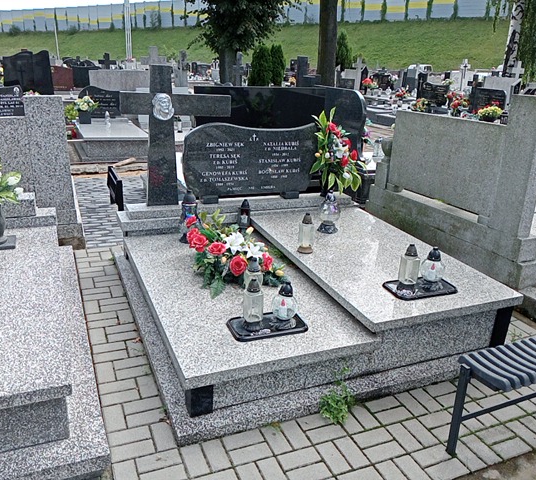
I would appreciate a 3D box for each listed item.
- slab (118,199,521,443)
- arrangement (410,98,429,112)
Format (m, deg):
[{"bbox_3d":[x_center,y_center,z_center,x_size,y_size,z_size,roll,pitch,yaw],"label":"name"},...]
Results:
[{"bbox_3d":[0.131,0.225,3.741,2.180,0.490,2.380,-6,22,-23],"label":"slab"},{"bbox_3d":[3.741,-3.330,12.800,0.420,0.360,0.400,-6,22,-23],"label":"arrangement"}]

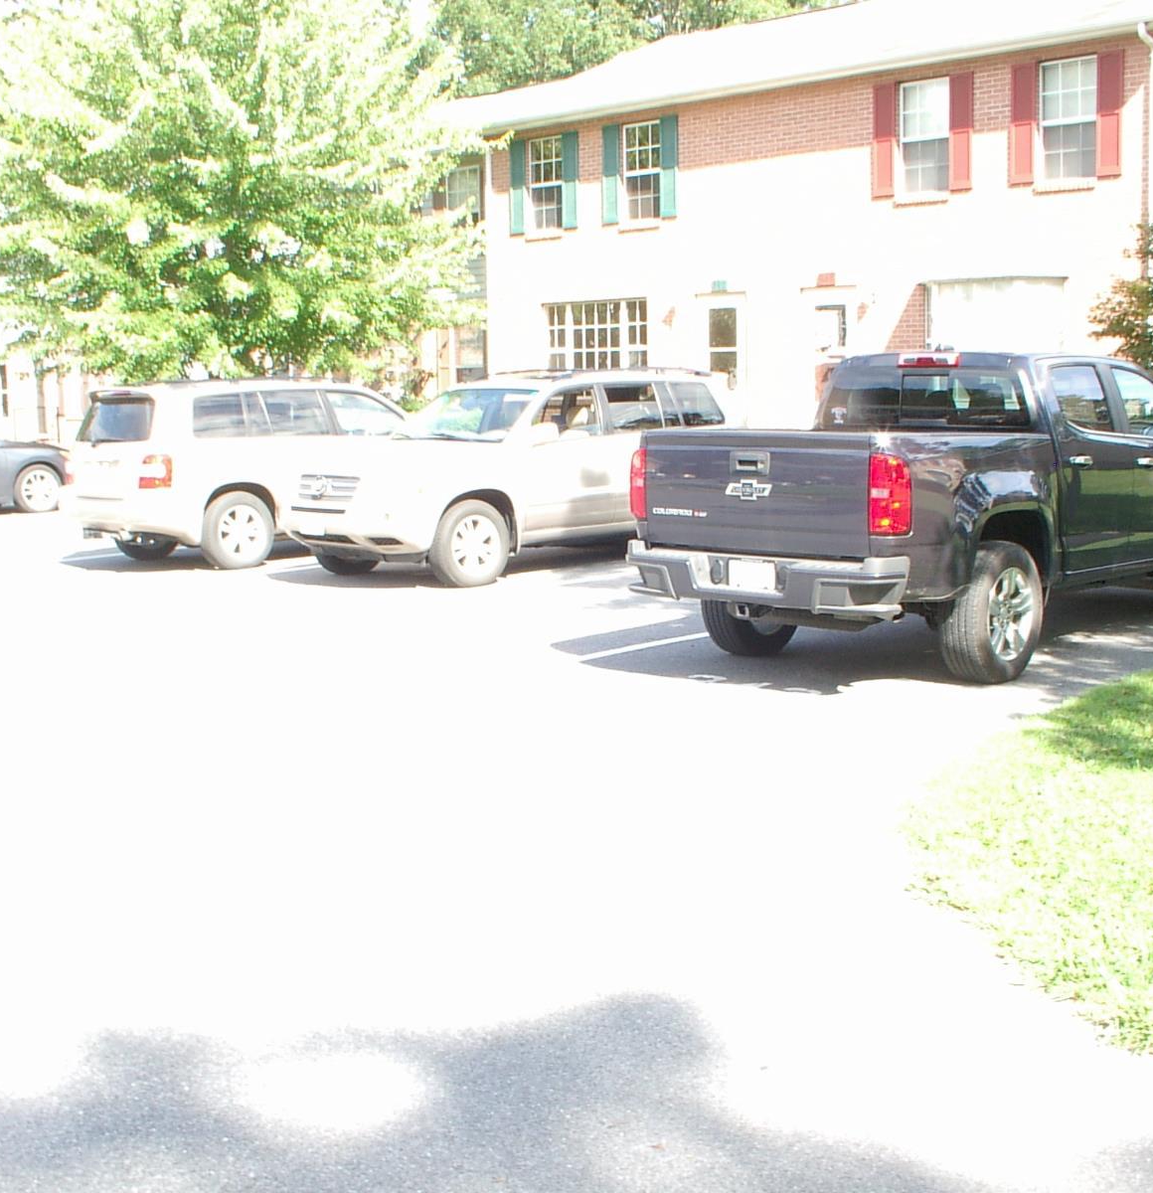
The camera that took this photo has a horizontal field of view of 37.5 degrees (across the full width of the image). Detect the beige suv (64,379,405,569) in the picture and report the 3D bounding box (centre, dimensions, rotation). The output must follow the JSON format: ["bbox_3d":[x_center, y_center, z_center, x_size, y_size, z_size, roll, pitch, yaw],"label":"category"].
[{"bbox_3d":[-2.877,-1.327,17.730,1.830,1.730,4.690,6,9,43],"label":"beige suv"}]

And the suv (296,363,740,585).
[{"bbox_3d":[-0.456,-1.139,15.385,1.830,1.730,4.690,6,9,44],"label":"suv"}]

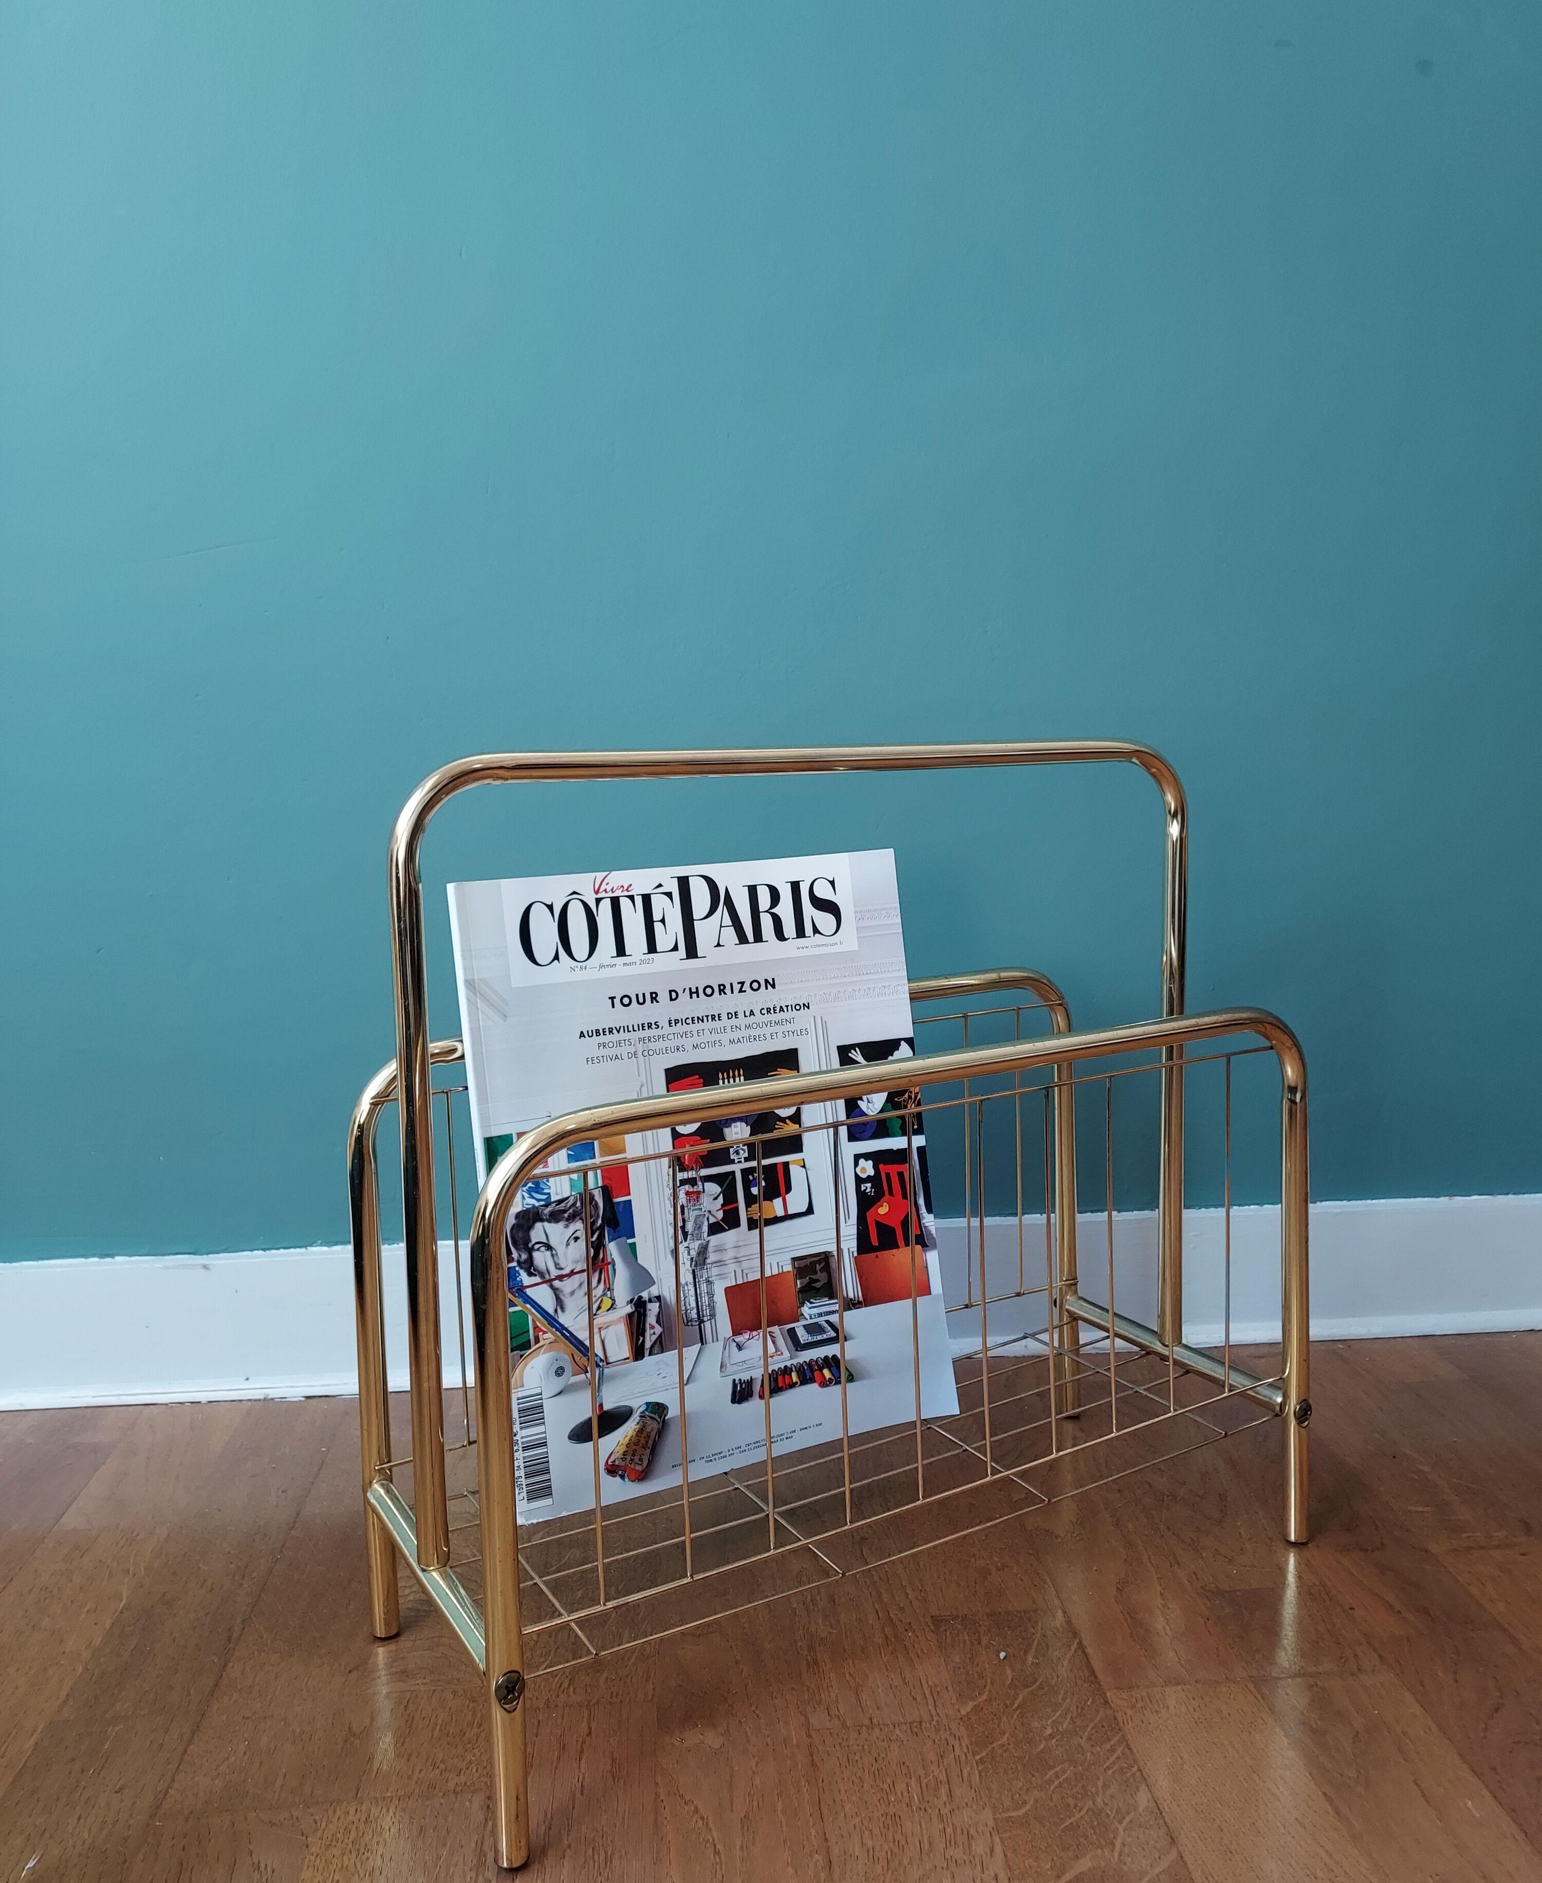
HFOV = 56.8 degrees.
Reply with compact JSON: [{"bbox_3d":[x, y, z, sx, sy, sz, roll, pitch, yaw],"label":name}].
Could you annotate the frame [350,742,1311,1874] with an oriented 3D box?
[{"bbox_3d":[0.038,0.111,0.668,0.424,0.402,0.185,-5,8,-30],"label":"frame"}]

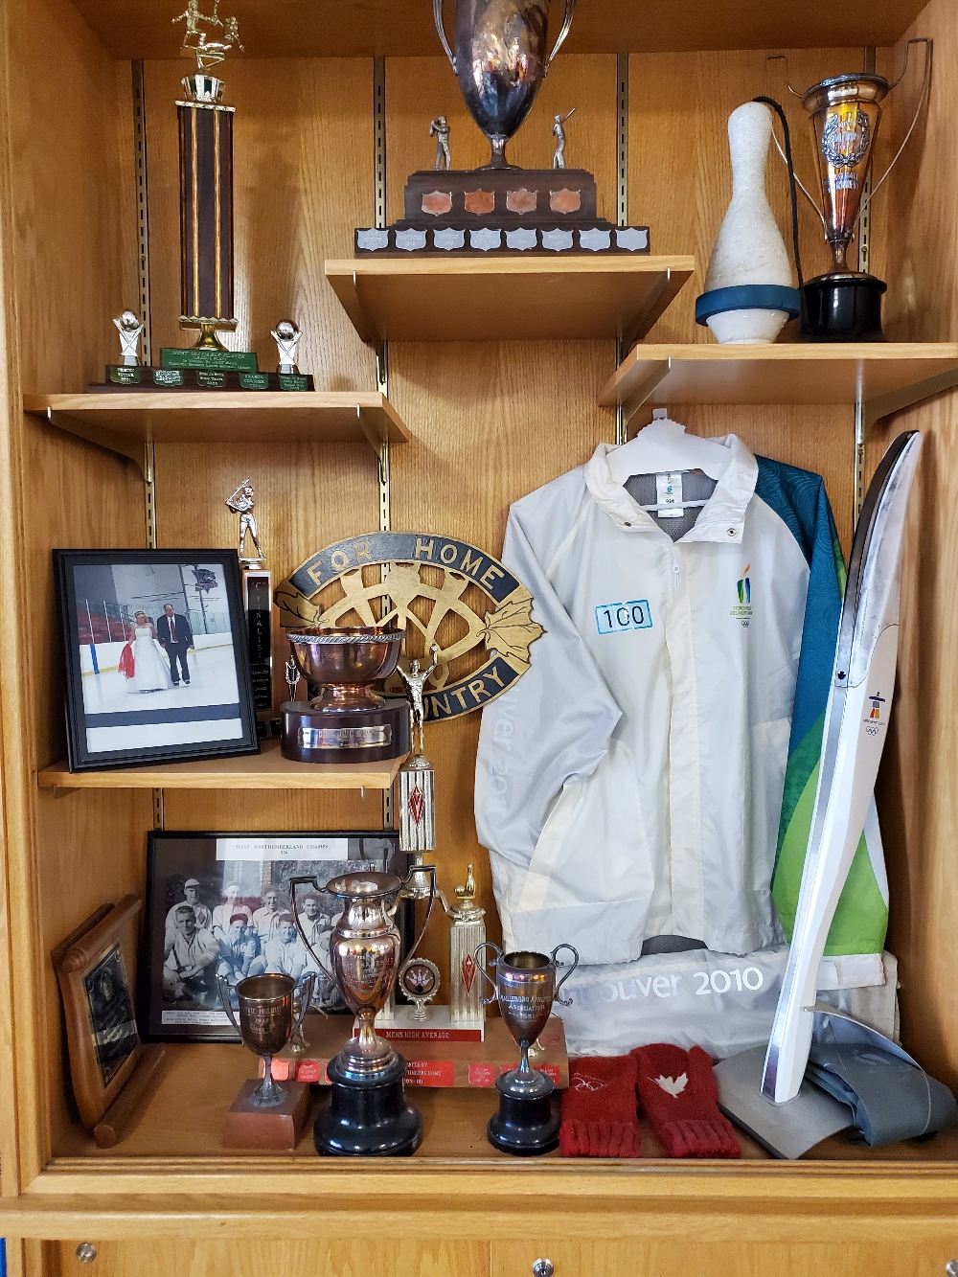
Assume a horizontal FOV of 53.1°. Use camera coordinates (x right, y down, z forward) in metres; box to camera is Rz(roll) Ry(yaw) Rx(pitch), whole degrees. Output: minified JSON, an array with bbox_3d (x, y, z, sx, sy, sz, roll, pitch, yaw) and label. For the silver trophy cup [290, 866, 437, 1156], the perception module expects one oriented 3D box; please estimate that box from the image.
[{"bbox_3d":[-0.146,0.456,1.210,0.187,0.341,0.137,-1,4,-3],"label":"silver trophy cup"}]

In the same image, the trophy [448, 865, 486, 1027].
[{"bbox_3d":[-0.017,0.445,1.417,0.053,0.226,0.048,0,4,1],"label":"trophy"}]

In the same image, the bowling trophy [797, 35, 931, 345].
[{"bbox_3d":[0.478,-0.554,1.228,0.200,0.384,0.132,1,4,14],"label":"bowling trophy"}]

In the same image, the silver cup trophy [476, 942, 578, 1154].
[{"bbox_3d":[0.059,0.502,1.201,0.128,0.248,0.090,0,4,1],"label":"silver cup trophy"}]

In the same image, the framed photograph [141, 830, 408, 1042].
[{"bbox_3d":[-0.309,0.459,1.490,0.418,0.314,0.022,-2,-11,1],"label":"framed photograph"}]

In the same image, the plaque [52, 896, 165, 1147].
[{"bbox_3d":[-0.486,0.499,1.289,0.042,0.252,0.219,-9,4,2],"label":"plaque"}]

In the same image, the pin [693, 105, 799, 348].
[{"bbox_3d":[0.340,-0.518,1.209,0.130,0.316,0.130,1,4,16],"label":"pin"}]

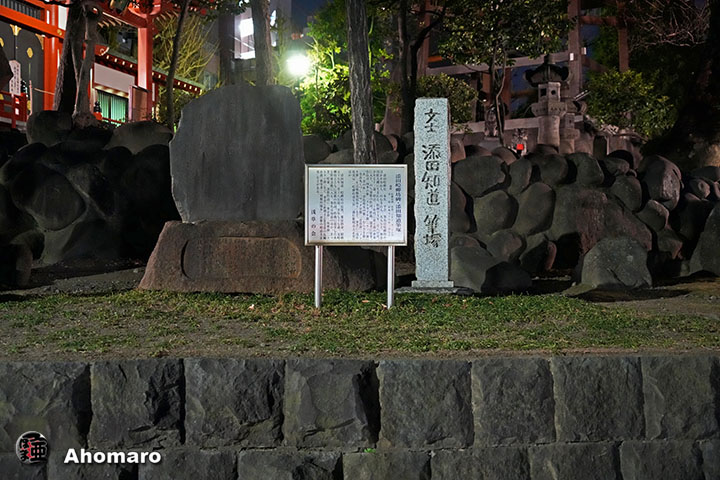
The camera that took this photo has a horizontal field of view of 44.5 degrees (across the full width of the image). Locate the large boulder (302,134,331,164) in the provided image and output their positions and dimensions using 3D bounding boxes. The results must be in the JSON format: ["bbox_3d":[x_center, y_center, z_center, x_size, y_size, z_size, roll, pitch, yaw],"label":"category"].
[{"bbox_3d":[-0.588,-1.121,10.900,0.468,0.372,0.450,0,0,0],"label":"large boulder"}]

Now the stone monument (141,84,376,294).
[{"bbox_3d":[-1.006,-0.510,8.700,2.270,2.040,0.850,0,0,0],"label":"stone monument"}]

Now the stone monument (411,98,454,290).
[{"bbox_3d":[0.712,-0.445,8.600,0.410,1.850,0.380,0,0,5],"label":"stone monument"}]

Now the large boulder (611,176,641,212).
[{"bbox_3d":[3.210,-0.548,10.600,0.385,0.434,0.400,0,0,0],"label":"large boulder"}]

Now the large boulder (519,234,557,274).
[{"bbox_3d":[2.017,0.153,10.000,0.432,0.432,0.420,0,0,0],"label":"large boulder"}]

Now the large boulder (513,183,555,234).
[{"bbox_3d":[2.051,-0.372,10.400,0.496,0.615,0.500,0,0,0],"label":"large boulder"}]

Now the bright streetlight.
[{"bbox_3d":[-1.328,-3.768,19.000,0.518,0.561,0.450,0,0,0],"label":"bright streetlight"}]

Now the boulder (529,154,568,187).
[{"bbox_3d":[2.314,-0.865,10.800,0.491,0.417,0.450,0,0,0],"label":"boulder"}]

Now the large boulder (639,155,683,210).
[{"bbox_3d":[3.586,-0.686,10.500,0.525,0.668,0.550,0,0,0],"label":"large boulder"}]

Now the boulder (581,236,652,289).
[{"bbox_3d":[2.653,0.233,9.100,0.745,0.538,0.600,0,0,0],"label":"boulder"}]

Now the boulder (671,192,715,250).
[{"bbox_3d":[4.043,-0.225,10.700,0.535,0.705,0.450,0,0,0],"label":"boulder"}]

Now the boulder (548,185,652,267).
[{"bbox_3d":[2.761,-0.155,10.100,1.194,0.964,0.850,0,0,0],"label":"boulder"}]

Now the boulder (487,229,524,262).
[{"bbox_3d":[1.637,0.062,9.900,0.428,0.383,0.420,0,0,0],"label":"boulder"}]

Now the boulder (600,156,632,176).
[{"bbox_3d":[3.200,-0.919,11.000,0.363,0.250,0.340,0,0,0],"label":"boulder"}]

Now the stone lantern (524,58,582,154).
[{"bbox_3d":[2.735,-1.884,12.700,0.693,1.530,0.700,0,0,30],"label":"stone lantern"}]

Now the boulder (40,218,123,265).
[{"bbox_3d":[-3.469,0.019,11.000,1.000,0.575,0.700,0,0,0],"label":"boulder"}]

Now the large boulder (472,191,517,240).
[{"bbox_3d":[1.571,-0.290,10.200,0.533,0.568,0.500,0,0,0],"label":"large boulder"}]

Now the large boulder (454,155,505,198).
[{"bbox_3d":[1.452,-0.777,10.600,0.626,0.506,0.500,0,0,0],"label":"large boulder"}]

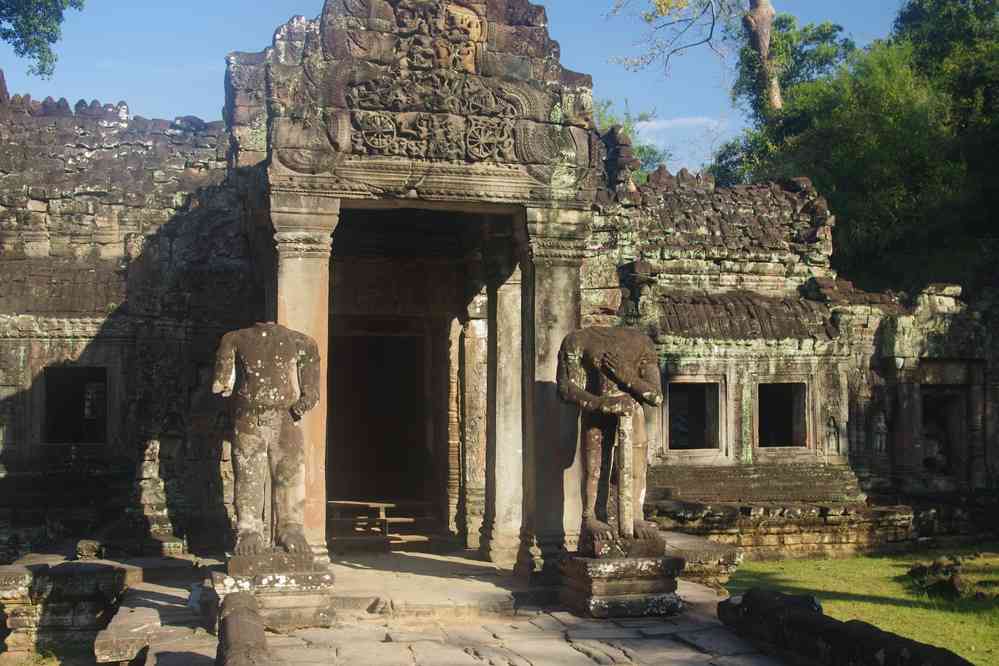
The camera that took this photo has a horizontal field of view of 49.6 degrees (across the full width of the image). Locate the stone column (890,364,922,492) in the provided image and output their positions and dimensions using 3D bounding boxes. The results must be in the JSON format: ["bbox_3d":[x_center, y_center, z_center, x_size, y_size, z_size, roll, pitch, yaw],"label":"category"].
[{"bbox_3d":[5.987,1.406,15.983,0.382,1.866,0.300,2,-6,-14],"label":"stone column"}]

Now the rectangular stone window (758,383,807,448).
[{"bbox_3d":[4.019,1.190,15.595,0.755,0.927,0.250,2,-6,-14],"label":"rectangular stone window"}]

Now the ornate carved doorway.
[{"bbox_3d":[-0.667,0.456,9.021,1.620,2.900,0.800,1,-2,-13],"label":"ornate carved doorway"}]

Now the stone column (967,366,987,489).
[{"bbox_3d":[6.586,1.307,15.072,0.260,1.678,0.260,1,-2,-13],"label":"stone column"}]

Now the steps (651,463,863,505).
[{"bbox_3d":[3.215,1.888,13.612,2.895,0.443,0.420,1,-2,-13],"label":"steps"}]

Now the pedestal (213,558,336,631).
[{"bbox_3d":[-1.875,2.087,8.875,0.940,0.520,0.860,2,-6,-14],"label":"pedestal"}]

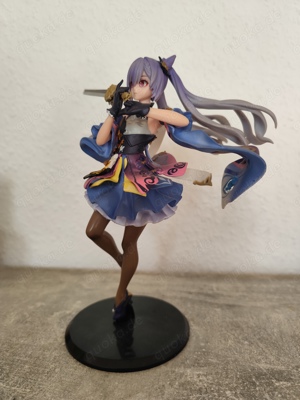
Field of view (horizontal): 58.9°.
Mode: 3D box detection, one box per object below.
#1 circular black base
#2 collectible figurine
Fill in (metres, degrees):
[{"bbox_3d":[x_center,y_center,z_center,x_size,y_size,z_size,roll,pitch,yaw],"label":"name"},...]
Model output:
[{"bbox_3d":[-0.020,0.115,0.245,0.111,0.006,0.111,0,6,0],"label":"circular black base"},{"bbox_3d":[0.011,-0.006,0.244,0.175,0.234,0.117,4,7,33],"label":"collectible figurine"}]

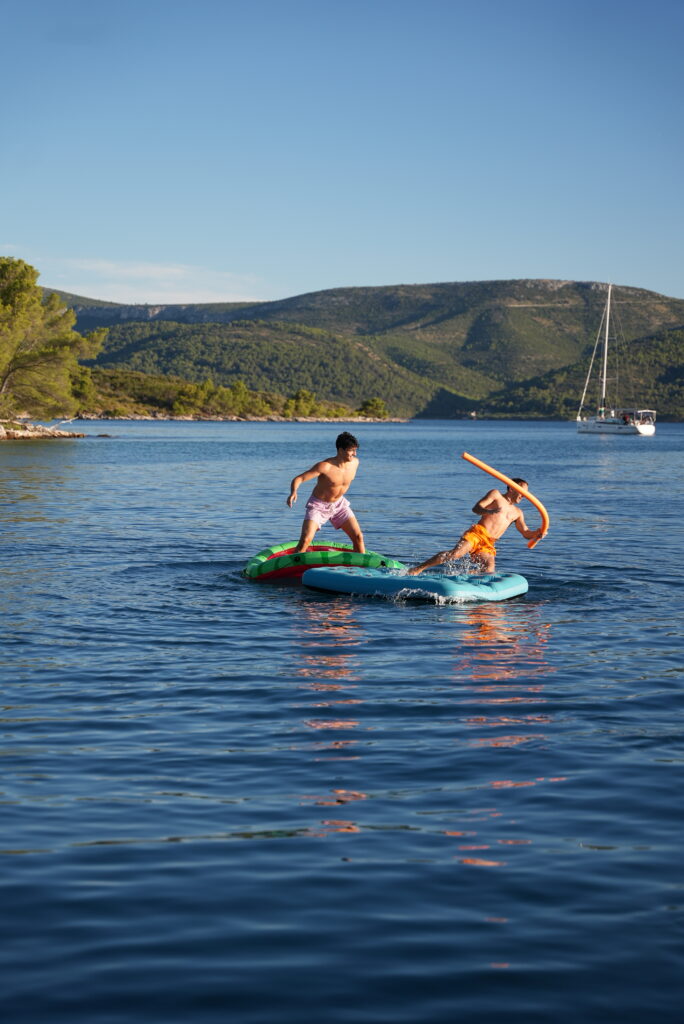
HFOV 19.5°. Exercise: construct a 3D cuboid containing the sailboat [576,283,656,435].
[{"bbox_3d":[33.719,-19.049,247.556,4.000,18.700,12.300,-1,3,-37],"label":"sailboat"}]

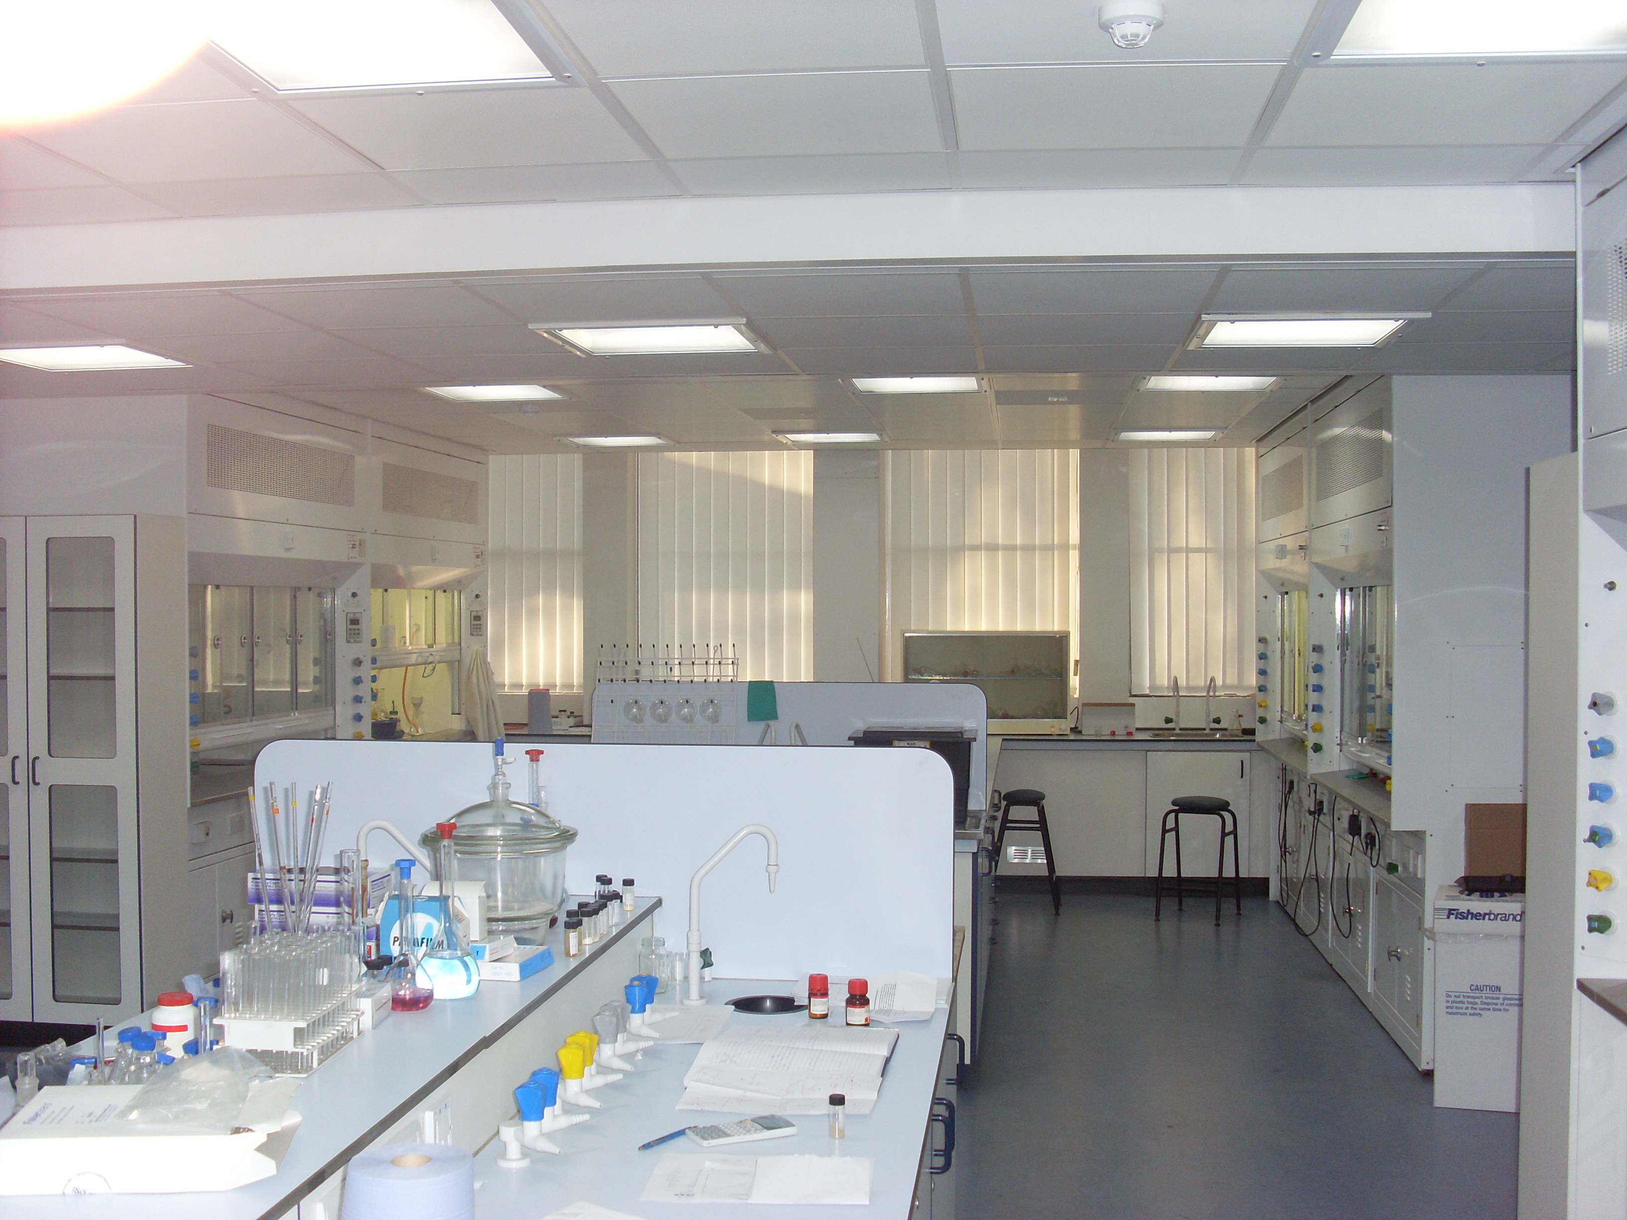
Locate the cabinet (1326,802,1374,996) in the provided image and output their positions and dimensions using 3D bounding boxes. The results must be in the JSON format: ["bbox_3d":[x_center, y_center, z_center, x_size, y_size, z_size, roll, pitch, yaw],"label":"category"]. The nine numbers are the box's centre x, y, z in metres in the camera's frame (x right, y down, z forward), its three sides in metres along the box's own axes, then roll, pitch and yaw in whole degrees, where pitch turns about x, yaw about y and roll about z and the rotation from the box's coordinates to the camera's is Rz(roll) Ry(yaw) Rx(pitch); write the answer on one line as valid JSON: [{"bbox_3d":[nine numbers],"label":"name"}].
[{"bbox_3d":[2.604,1.217,7.660,0.550,0.700,0.940,0,0,7],"label":"cabinet"}]

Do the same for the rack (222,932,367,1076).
[{"bbox_3d":[-0.689,0.515,2.370,0.120,0.160,0.230,0,0,5],"label":"rack"}]

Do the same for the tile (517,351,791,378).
[{"bbox_3d":[-0.384,-0.804,5.845,0.600,0.025,0.600,0,0,7],"label":"tile"}]

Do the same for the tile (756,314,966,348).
[{"bbox_3d":[0.155,-0.791,5.040,0.595,0.020,0.595,0,0,7],"label":"tile"}]

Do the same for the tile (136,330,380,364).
[{"bbox_3d":[-1.607,-0.781,5.250,0.595,0.020,0.595,0,0,7],"label":"tile"}]

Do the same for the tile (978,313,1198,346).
[{"bbox_3d":[0.790,-0.827,5.226,0.600,0.020,0.602,0,0,7],"label":"tile"}]

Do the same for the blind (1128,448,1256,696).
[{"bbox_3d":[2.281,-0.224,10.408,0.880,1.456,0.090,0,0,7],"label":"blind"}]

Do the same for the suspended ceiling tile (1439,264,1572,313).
[{"bbox_3d":[1.938,-0.810,4.502,0.600,0.020,0.602,0,0,7],"label":"suspended ceiling tile"}]

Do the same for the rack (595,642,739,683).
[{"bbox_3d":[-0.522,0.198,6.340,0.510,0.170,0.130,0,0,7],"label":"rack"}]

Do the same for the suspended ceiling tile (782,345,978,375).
[{"bbox_3d":[0.234,-0.831,5.897,0.600,0.020,0.602,0,0,7],"label":"suspended ceiling tile"}]

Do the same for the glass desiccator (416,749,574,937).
[{"bbox_3d":[-0.562,0.420,3.200,0.280,0.340,0.280,0,0,7],"label":"glass desiccator"}]

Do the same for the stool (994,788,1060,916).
[{"bbox_3d":[1.142,1.316,9.670,0.370,0.610,0.330,0,0,9],"label":"stool"}]

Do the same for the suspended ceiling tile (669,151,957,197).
[{"bbox_3d":[-0.001,-0.980,3.983,0.600,0.020,0.330,0,0,7],"label":"suspended ceiling tile"}]

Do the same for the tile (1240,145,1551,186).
[{"bbox_3d":[1.165,-0.910,3.616,0.595,0.020,0.321,0,0,7],"label":"tile"}]

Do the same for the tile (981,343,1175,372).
[{"bbox_3d":[0.817,-0.791,5.566,0.595,0.020,0.595,0,0,7],"label":"tile"}]

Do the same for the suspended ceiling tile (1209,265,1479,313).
[{"bbox_3d":[1.257,-0.778,4.304,0.595,0.020,0.595,0,0,7],"label":"suspended ceiling tile"}]

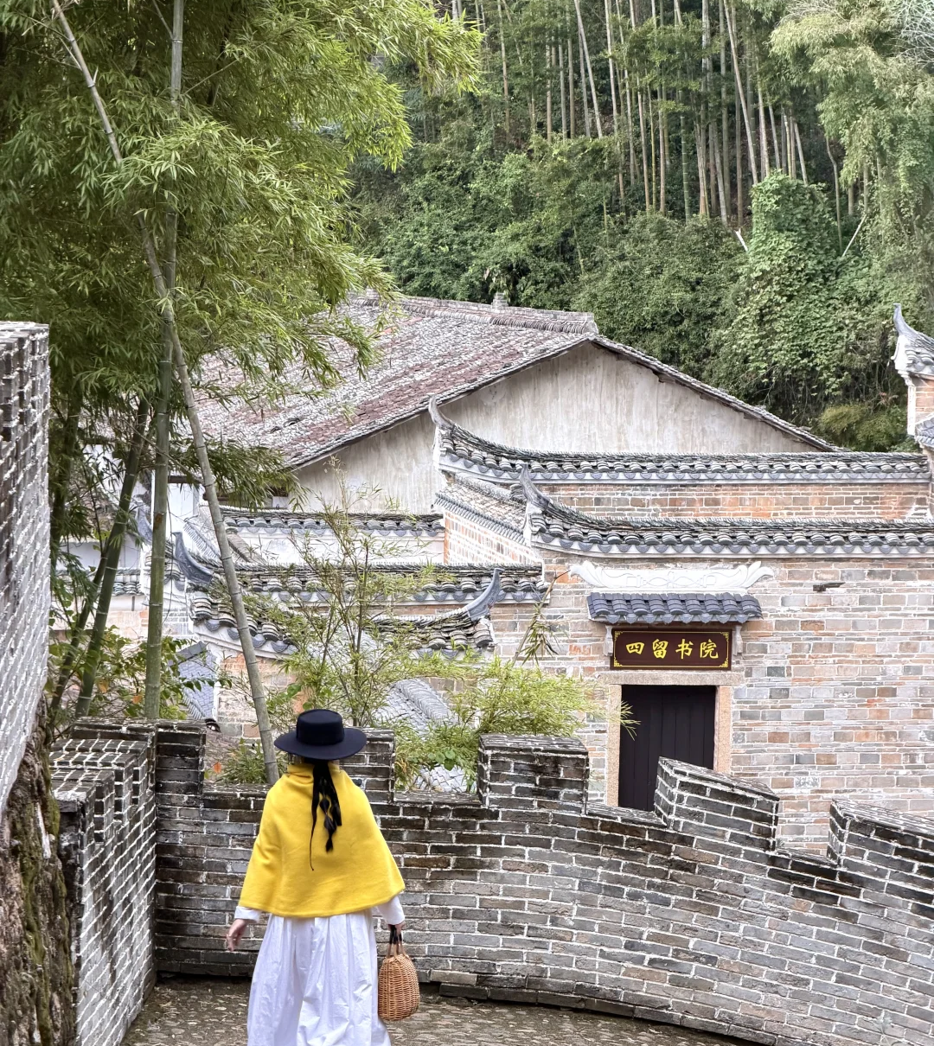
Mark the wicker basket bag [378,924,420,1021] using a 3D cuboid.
[{"bbox_3d":[-0.269,1.772,14.200,0.145,0.375,0.270,2,5,27],"label":"wicker basket bag"}]

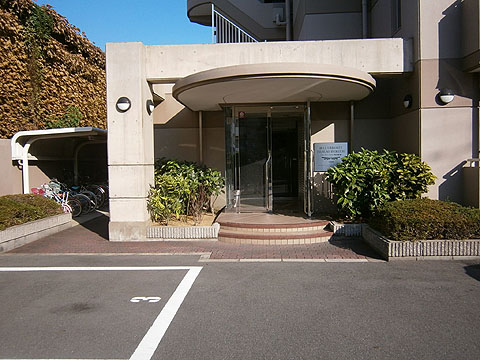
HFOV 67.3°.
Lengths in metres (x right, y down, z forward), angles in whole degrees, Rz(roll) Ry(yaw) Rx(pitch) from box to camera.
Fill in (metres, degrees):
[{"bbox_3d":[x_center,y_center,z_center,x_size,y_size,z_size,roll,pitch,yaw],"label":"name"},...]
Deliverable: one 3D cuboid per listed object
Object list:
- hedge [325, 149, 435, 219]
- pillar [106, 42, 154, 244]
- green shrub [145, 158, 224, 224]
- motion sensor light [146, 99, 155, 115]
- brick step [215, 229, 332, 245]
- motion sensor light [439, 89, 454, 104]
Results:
[{"bbox_3d":[2.322,0.140,6.171,1.580,1.320,1.150,0,2,3],"label":"hedge"},{"bbox_3d":[-2.012,-0.674,6.798,0.650,3.530,0.630,0,2,3],"label":"pillar"},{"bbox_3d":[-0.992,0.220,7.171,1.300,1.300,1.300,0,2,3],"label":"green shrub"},{"bbox_3d":[-1.651,-1.339,6.686,0.120,0.250,0.240,0,2,3],"label":"motion sensor light"},{"bbox_3d":[0.687,1.009,6.415,2.130,0.150,0.680,0,2,3],"label":"brick step"},{"bbox_3d":[3.332,-1.358,5.826,0.240,0.250,0.130,0,2,3],"label":"motion sensor light"}]

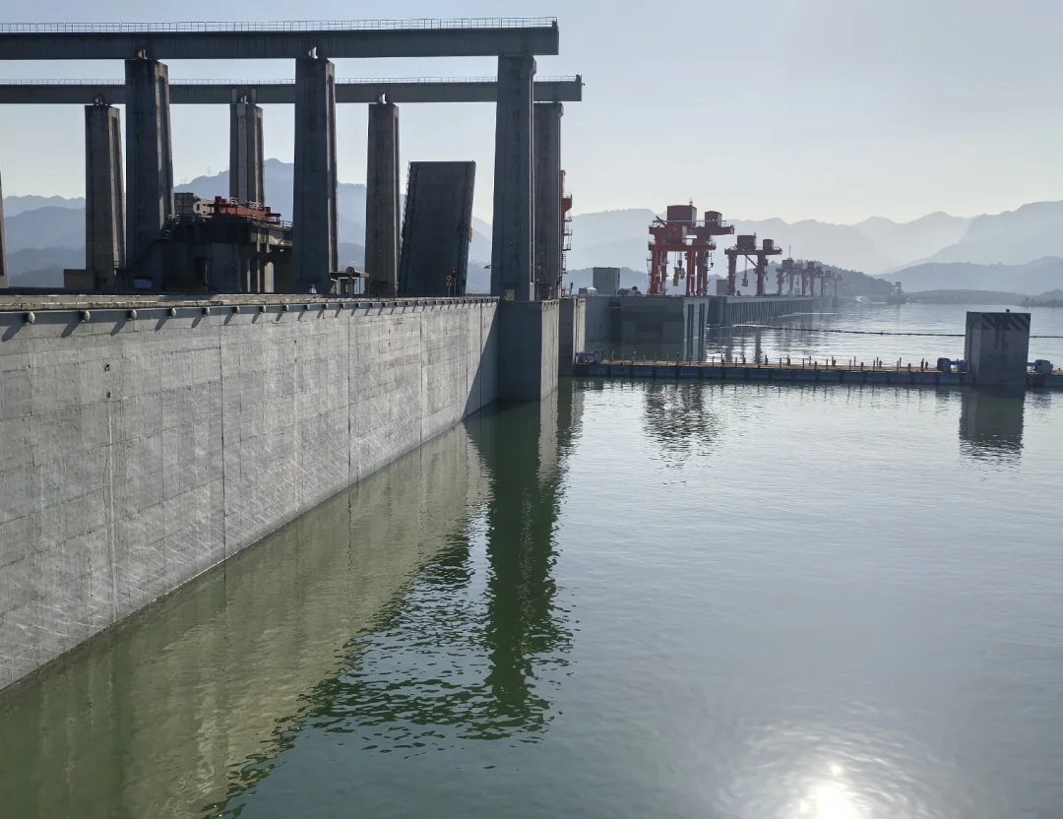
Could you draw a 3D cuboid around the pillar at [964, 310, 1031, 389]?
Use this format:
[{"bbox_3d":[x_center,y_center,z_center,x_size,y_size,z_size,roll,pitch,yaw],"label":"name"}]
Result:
[{"bbox_3d":[65.625,-8.709,155.956,6.420,9.940,7.300,2,6,8],"label":"pillar"}]

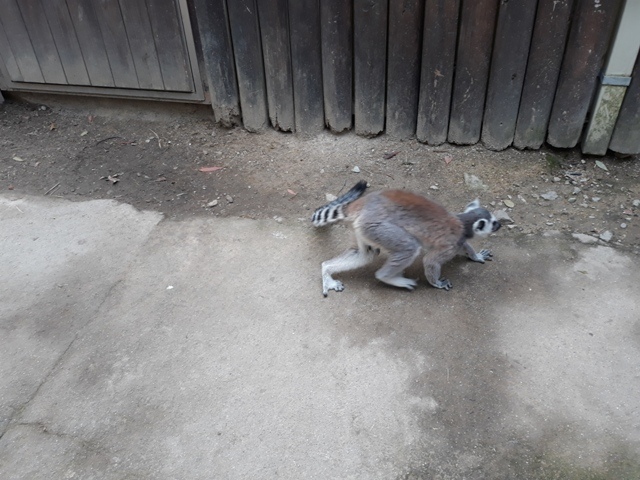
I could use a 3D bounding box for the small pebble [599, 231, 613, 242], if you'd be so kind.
[{"bbox_3d":[0.947,-0.012,1.656,0.047,0.023,0.040,-2,33,1],"label":"small pebble"}]

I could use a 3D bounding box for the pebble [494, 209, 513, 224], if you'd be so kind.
[{"bbox_3d":[0.655,-0.084,1.790,0.068,0.030,0.055,-2,33,1],"label":"pebble"}]

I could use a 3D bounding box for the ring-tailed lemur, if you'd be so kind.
[{"bbox_3d":[0.267,-0.012,1.425,0.590,0.340,0.210,-10,34,-11],"label":"ring-tailed lemur"}]

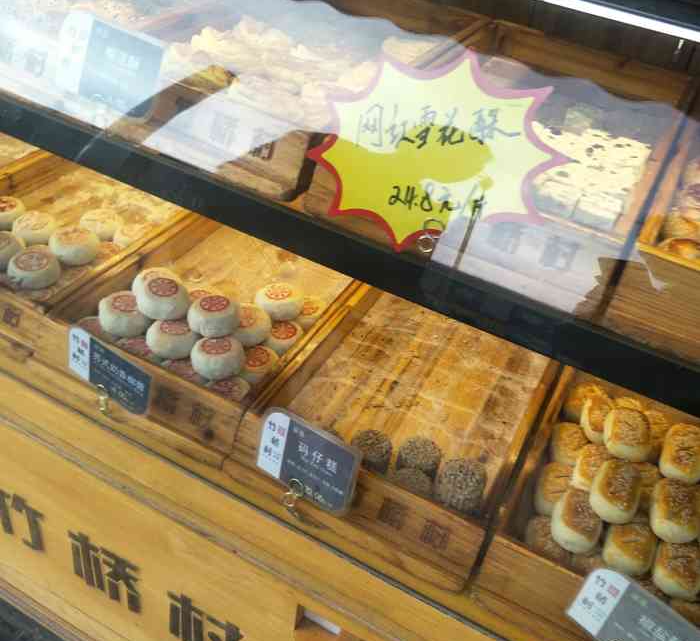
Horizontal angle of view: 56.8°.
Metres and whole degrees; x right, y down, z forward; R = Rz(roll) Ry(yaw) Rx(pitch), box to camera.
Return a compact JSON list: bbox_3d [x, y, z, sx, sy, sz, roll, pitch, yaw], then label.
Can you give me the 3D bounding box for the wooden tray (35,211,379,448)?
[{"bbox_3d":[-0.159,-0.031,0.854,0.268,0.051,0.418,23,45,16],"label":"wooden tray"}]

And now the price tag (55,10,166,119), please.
[{"bbox_3d":[-0.216,-0.227,0.580,0.107,0.070,0.006,23,15,16],"label":"price tag"}]

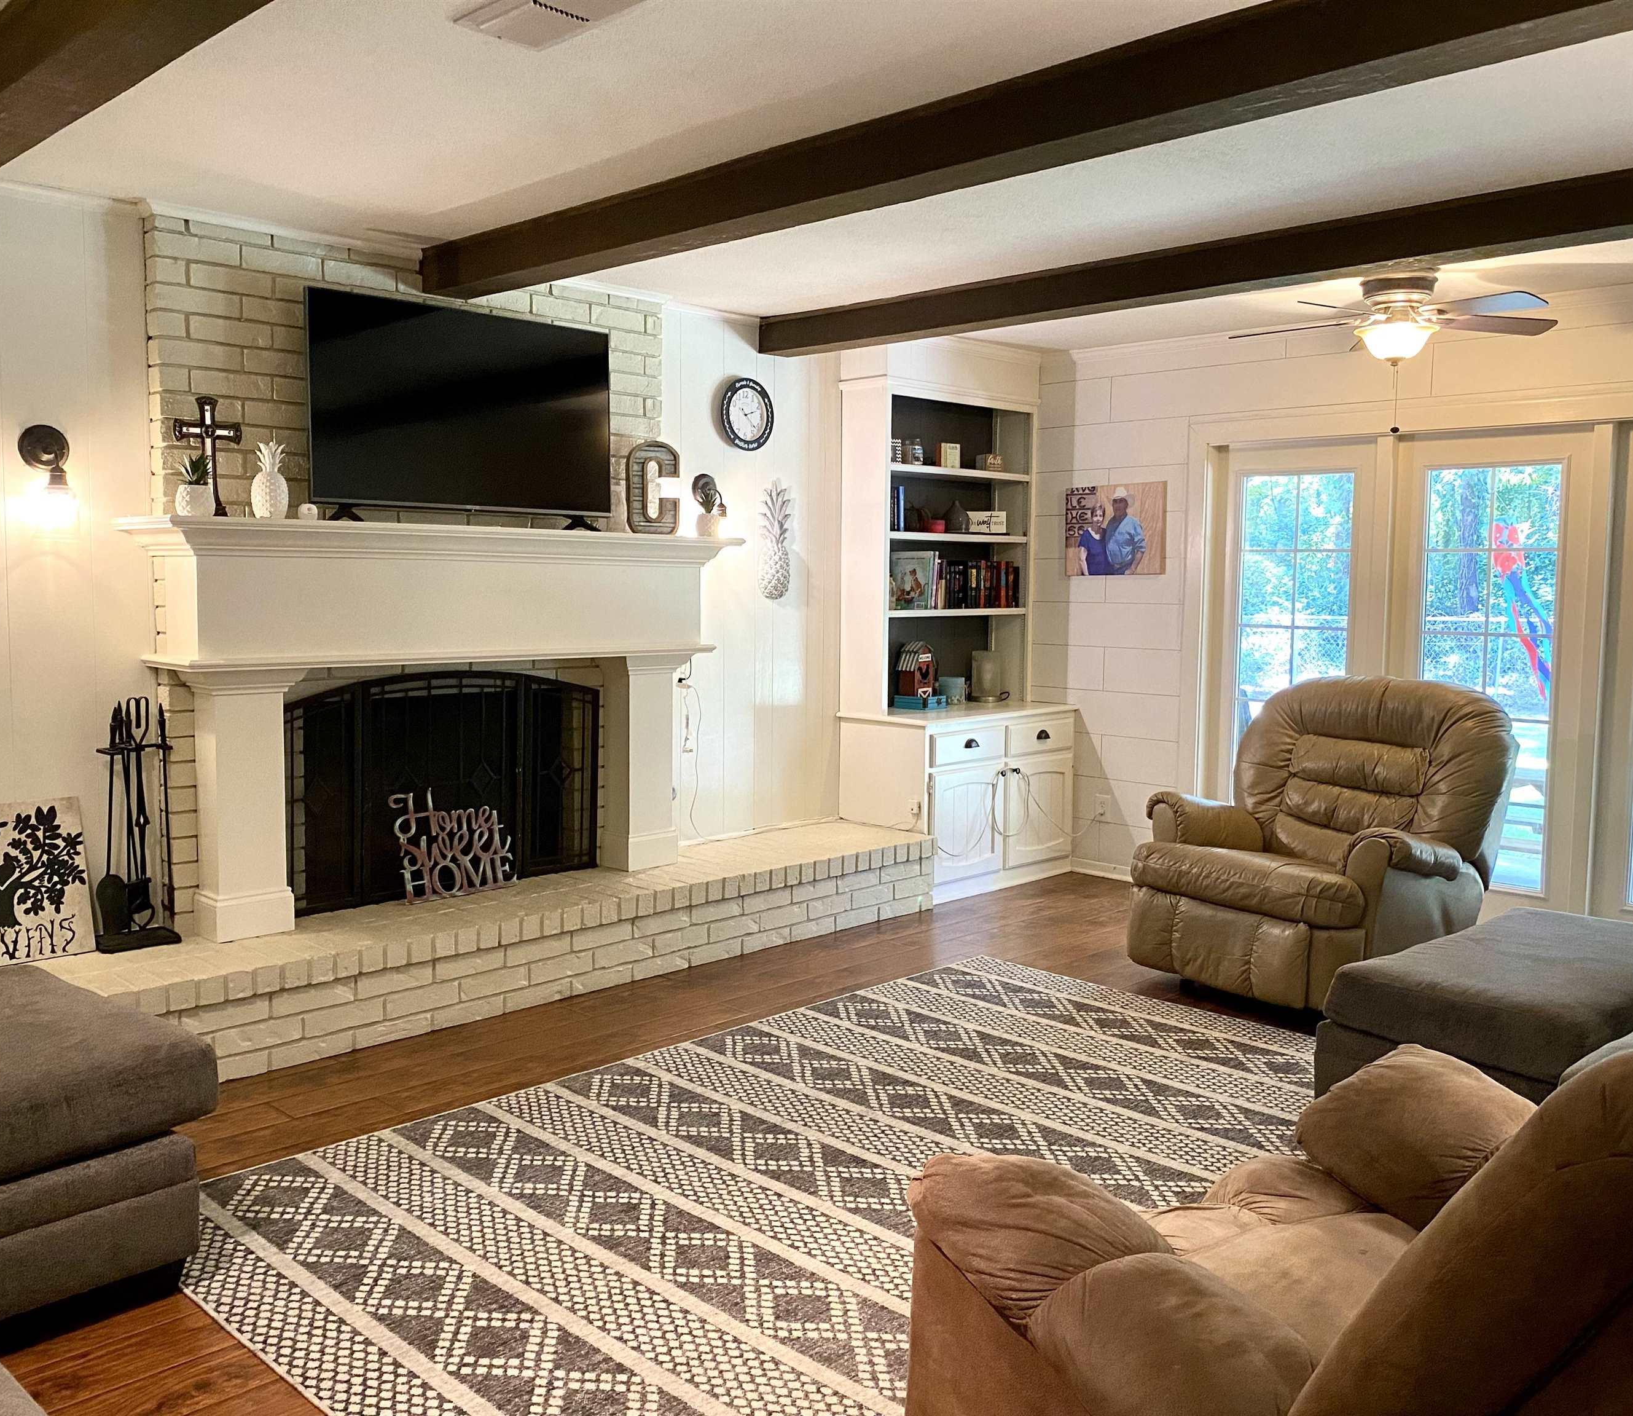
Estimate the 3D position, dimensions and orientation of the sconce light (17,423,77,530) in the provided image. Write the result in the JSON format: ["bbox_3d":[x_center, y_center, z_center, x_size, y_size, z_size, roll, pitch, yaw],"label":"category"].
[{"bbox_3d":[-2.097,-0.633,3.898,0.150,0.290,0.130,6,7,44],"label":"sconce light"}]

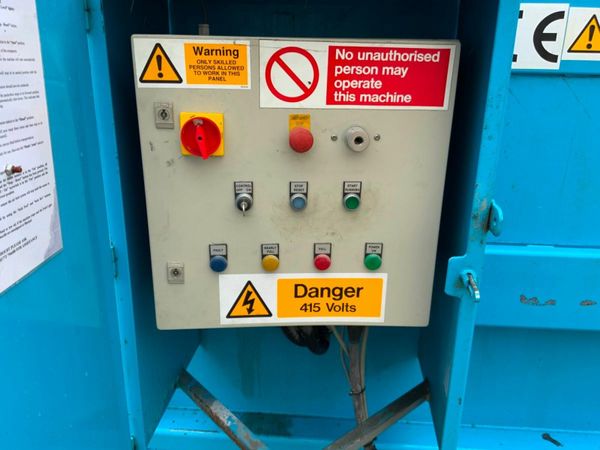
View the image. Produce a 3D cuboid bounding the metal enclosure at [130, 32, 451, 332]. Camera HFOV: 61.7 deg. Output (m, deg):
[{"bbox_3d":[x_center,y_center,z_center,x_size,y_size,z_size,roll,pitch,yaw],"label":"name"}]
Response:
[{"bbox_3d":[-0.011,-0.082,0.947,0.500,0.502,0.215,0,19,-3],"label":"metal enclosure"}]

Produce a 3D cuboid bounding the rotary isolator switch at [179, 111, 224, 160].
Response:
[{"bbox_3d":[-0.153,-0.139,0.785,0.066,0.067,0.038,0,19,-3],"label":"rotary isolator switch"}]

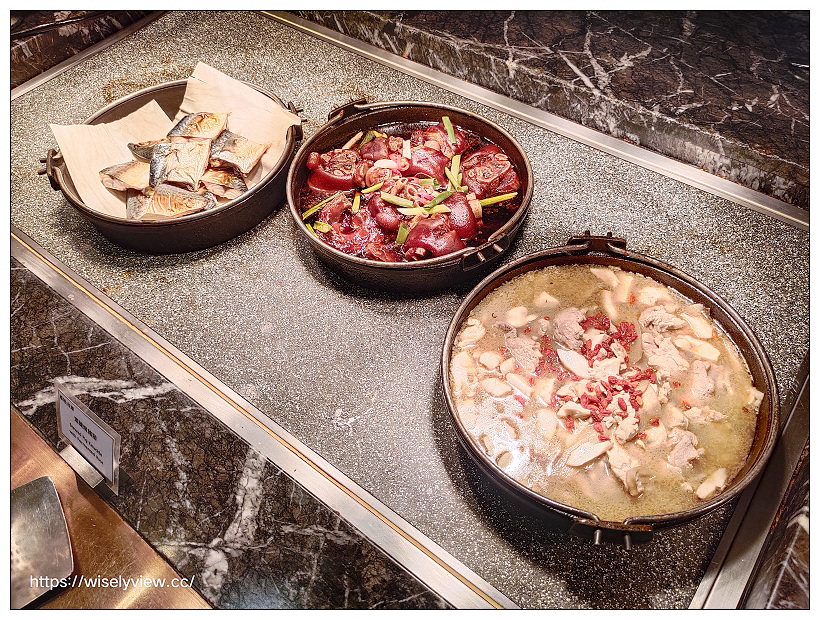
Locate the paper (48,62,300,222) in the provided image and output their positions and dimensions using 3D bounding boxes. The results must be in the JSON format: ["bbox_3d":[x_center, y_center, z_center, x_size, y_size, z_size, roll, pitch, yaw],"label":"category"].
[{"bbox_3d":[-0.365,-0.251,0.924,0.296,0.099,0.305,36,63,24],"label":"paper"}]

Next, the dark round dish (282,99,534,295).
[{"bbox_3d":[0.000,-0.177,0.882,0.357,0.073,0.388,-1,54,1],"label":"dark round dish"}]

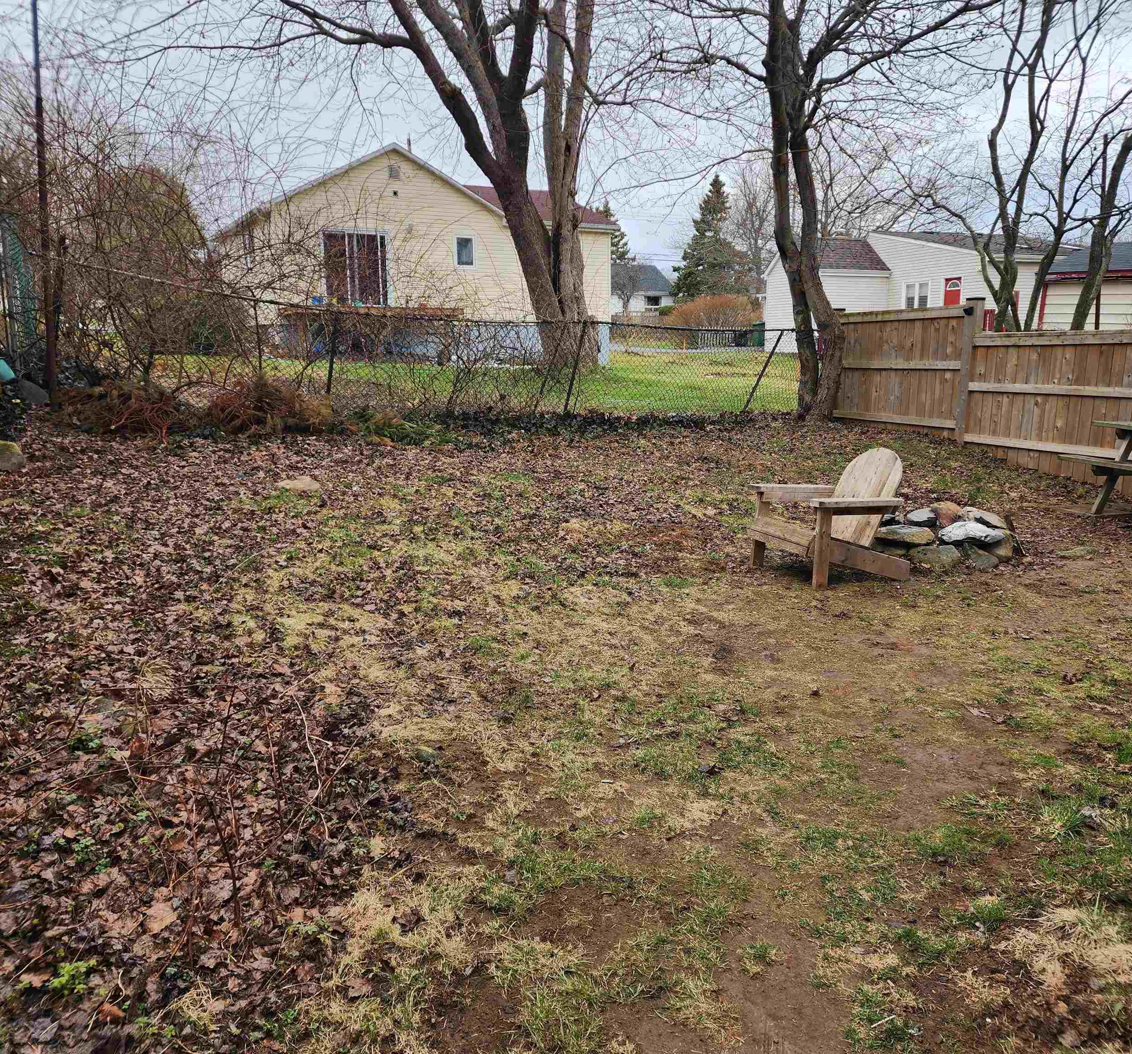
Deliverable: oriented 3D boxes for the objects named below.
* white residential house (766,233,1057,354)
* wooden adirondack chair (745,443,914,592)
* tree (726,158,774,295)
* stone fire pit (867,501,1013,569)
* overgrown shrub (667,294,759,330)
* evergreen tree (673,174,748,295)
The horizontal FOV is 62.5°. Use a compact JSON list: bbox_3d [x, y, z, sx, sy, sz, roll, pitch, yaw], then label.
[{"bbox_3d":[15.912,-10.159,39.789,13.300,4.800,11.500,-5,13,-21],"label":"white residential house"},{"bbox_3d":[1.758,-0.090,6.145,0.910,0.860,0.690,-6,13,-25],"label":"wooden adirondack chair"},{"bbox_3d":[12.538,-18.553,62.541,4.500,12.100,4.500,0,12,0],"label":"tree"},{"bbox_3d":[2.682,0.032,6.627,1.060,0.290,1.020,4,13,22],"label":"stone fire pit"},{"bbox_3d":[7.932,-11.149,49.785,5.200,2.800,4.200,0,12,0],"label":"overgrown shrub"},{"bbox_3d":[9.098,-17.219,59.750,5.200,10.700,5.200,0,12,0],"label":"evergreen tree"}]

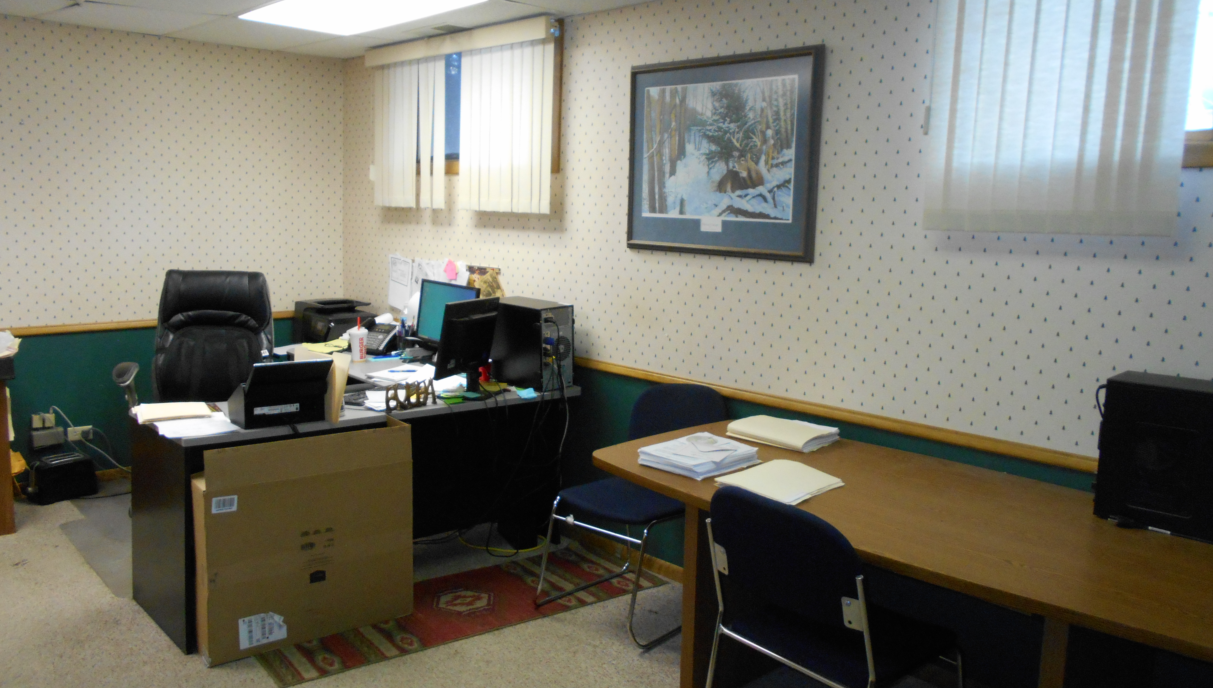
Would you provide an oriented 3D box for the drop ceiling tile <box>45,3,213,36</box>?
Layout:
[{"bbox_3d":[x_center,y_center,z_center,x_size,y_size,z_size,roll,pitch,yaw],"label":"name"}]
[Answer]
[{"bbox_3d":[-2.187,-1.499,4.170,0.585,0.018,0.740,-7,12,-44],"label":"drop ceiling tile"}]

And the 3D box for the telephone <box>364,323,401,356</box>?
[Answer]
[{"bbox_3d":[-1.225,-0.028,4.852,0.223,0.137,0.193,5,9,22],"label":"telephone"}]

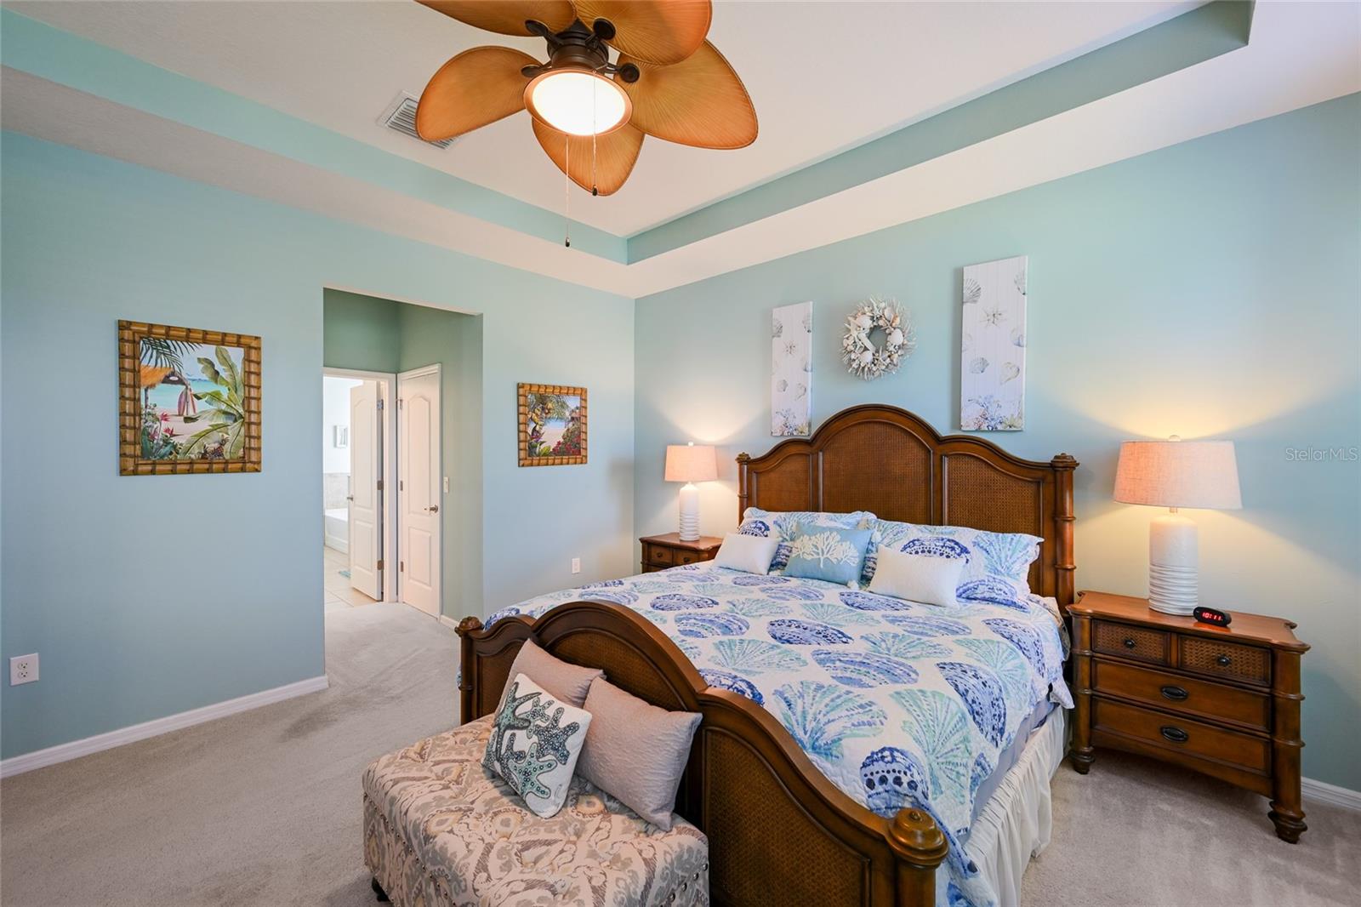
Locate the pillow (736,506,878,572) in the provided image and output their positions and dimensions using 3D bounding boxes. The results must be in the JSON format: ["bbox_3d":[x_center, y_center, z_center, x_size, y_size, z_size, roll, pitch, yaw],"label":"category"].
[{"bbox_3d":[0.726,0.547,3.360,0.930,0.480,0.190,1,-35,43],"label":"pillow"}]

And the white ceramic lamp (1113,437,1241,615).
[{"bbox_3d":[2.105,0.298,2.255,0.400,0.742,0.400,1,1,43],"label":"white ceramic lamp"}]

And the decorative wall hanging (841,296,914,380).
[{"bbox_3d":[1.223,-0.718,3.301,0.460,0.500,0.090,1,1,43],"label":"decorative wall hanging"}]

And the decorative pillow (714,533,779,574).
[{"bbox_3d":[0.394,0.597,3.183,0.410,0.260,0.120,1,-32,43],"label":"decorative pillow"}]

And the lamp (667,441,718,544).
[{"bbox_3d":[0.073,0.284,4.030,0.400,0.733,0.400,0,0,0],"label":"lamp"}]

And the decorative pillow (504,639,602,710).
[{"bbox_3d":[-0.438,0.811,1.699,0.430,0.385,0.140,1,-21,43],"label":"decorative pillow"}]

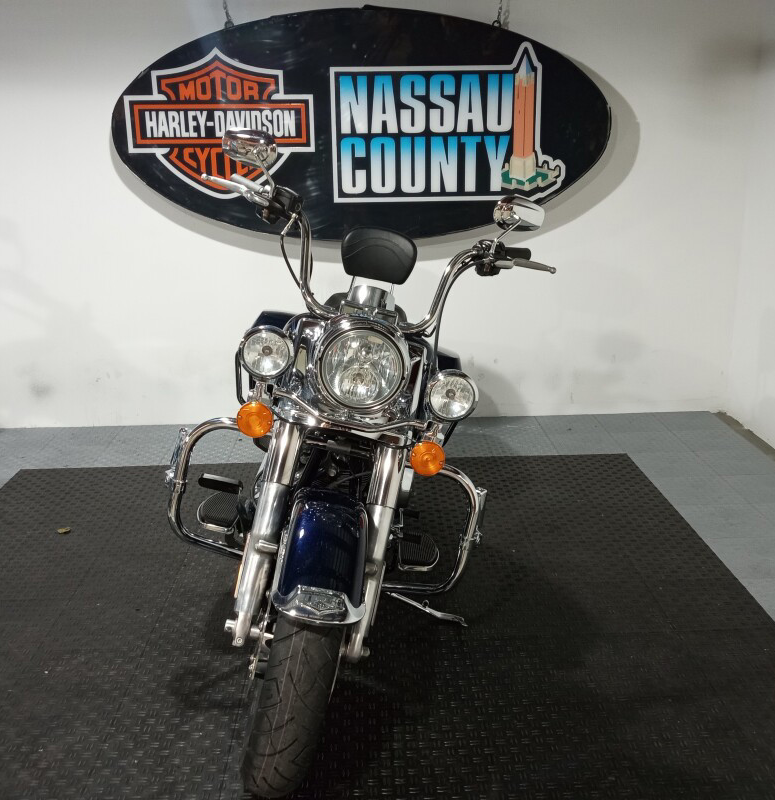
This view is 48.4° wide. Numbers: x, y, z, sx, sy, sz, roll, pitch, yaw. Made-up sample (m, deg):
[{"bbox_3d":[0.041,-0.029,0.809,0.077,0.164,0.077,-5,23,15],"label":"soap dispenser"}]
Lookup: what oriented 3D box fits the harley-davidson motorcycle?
[{"bbox_3d":[-0.093,-0.086,2.667,0.960,1.380,2.420,5,16,0],"label":"harley-davidson motorcycle"}]

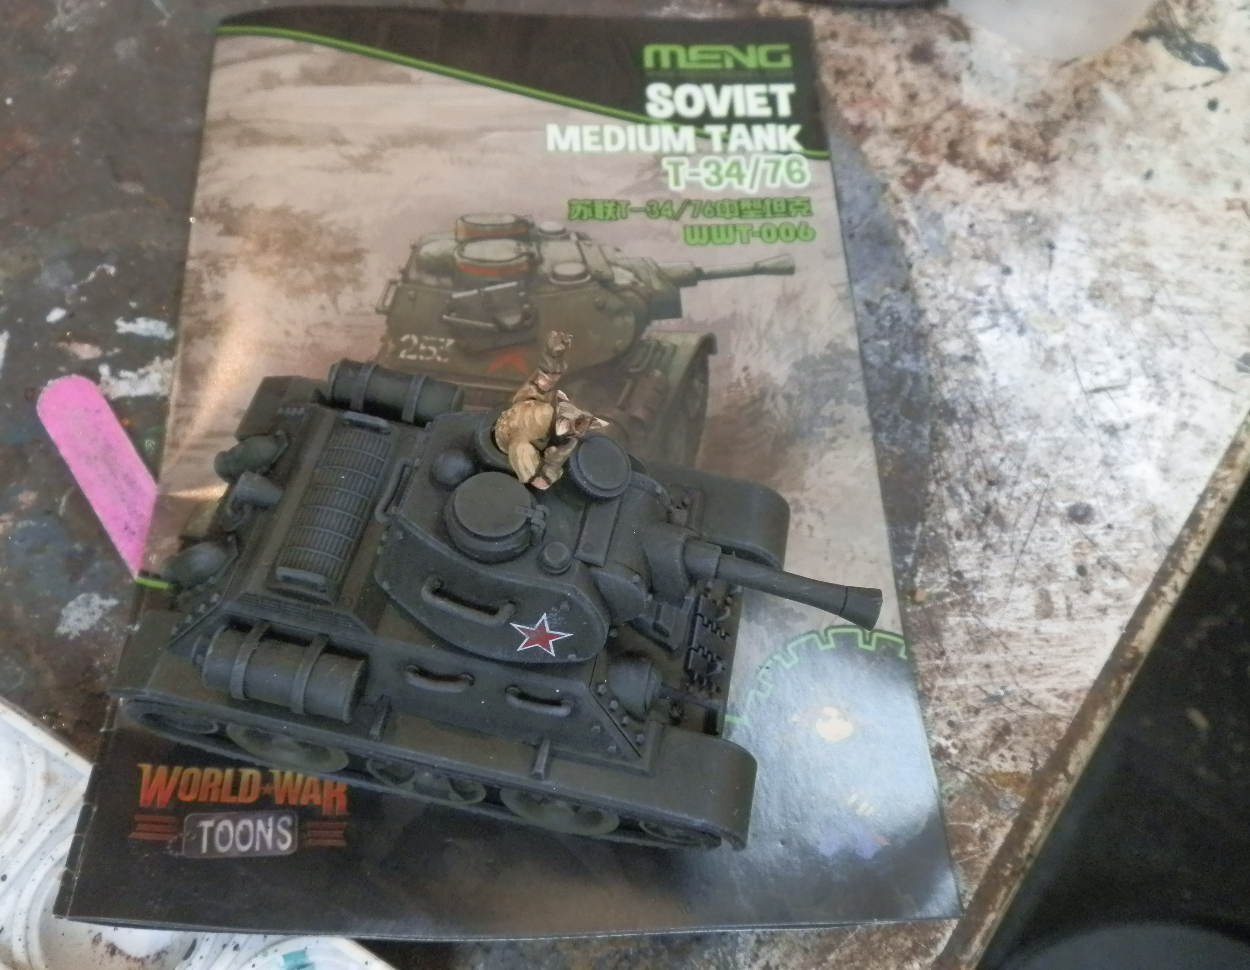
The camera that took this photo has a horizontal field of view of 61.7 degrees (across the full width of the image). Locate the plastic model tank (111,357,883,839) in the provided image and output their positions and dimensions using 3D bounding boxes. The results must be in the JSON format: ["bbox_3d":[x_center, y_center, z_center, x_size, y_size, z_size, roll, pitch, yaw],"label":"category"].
[{"bbox_3d":[-0.018,0.014,0.163,0.106,0.059,0.059,13,57,-1],"label":"plastic model tank"}]

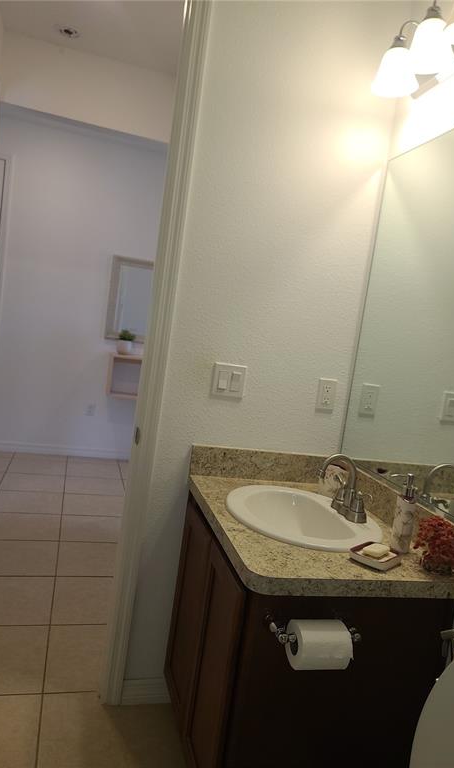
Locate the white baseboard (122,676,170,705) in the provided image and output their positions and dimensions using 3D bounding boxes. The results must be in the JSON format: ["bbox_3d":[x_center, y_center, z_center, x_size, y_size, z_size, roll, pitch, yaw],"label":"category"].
[{"bbox_3d":[-0.273,1.104,2.002,0.208,0.098,0.014,6,6,-15],"label":"white baseboard"}]

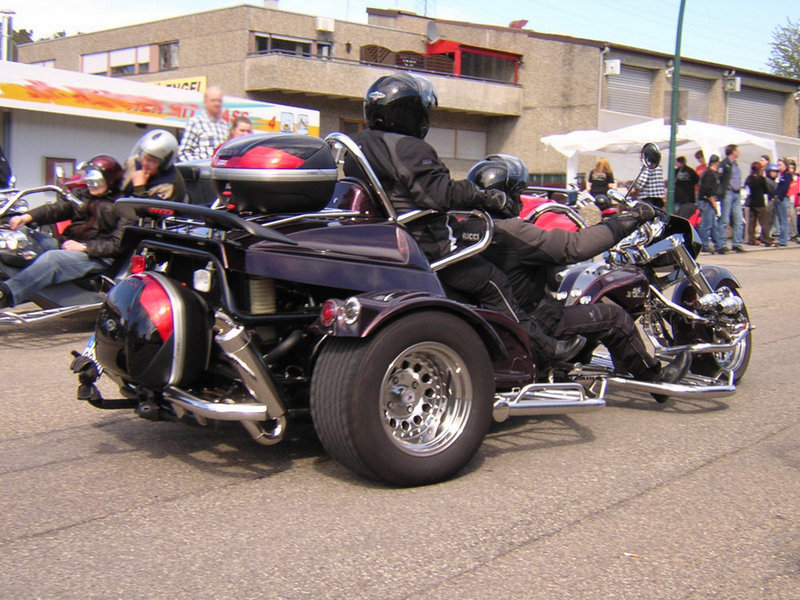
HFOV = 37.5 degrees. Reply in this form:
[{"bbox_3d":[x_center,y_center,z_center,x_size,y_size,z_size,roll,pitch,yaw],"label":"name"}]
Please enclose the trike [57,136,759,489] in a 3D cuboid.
[{"bbox_3d":[0.374,-0.086,5.444,3.720,1.320,1.680,-3,7,-34],"label":"trike"}]

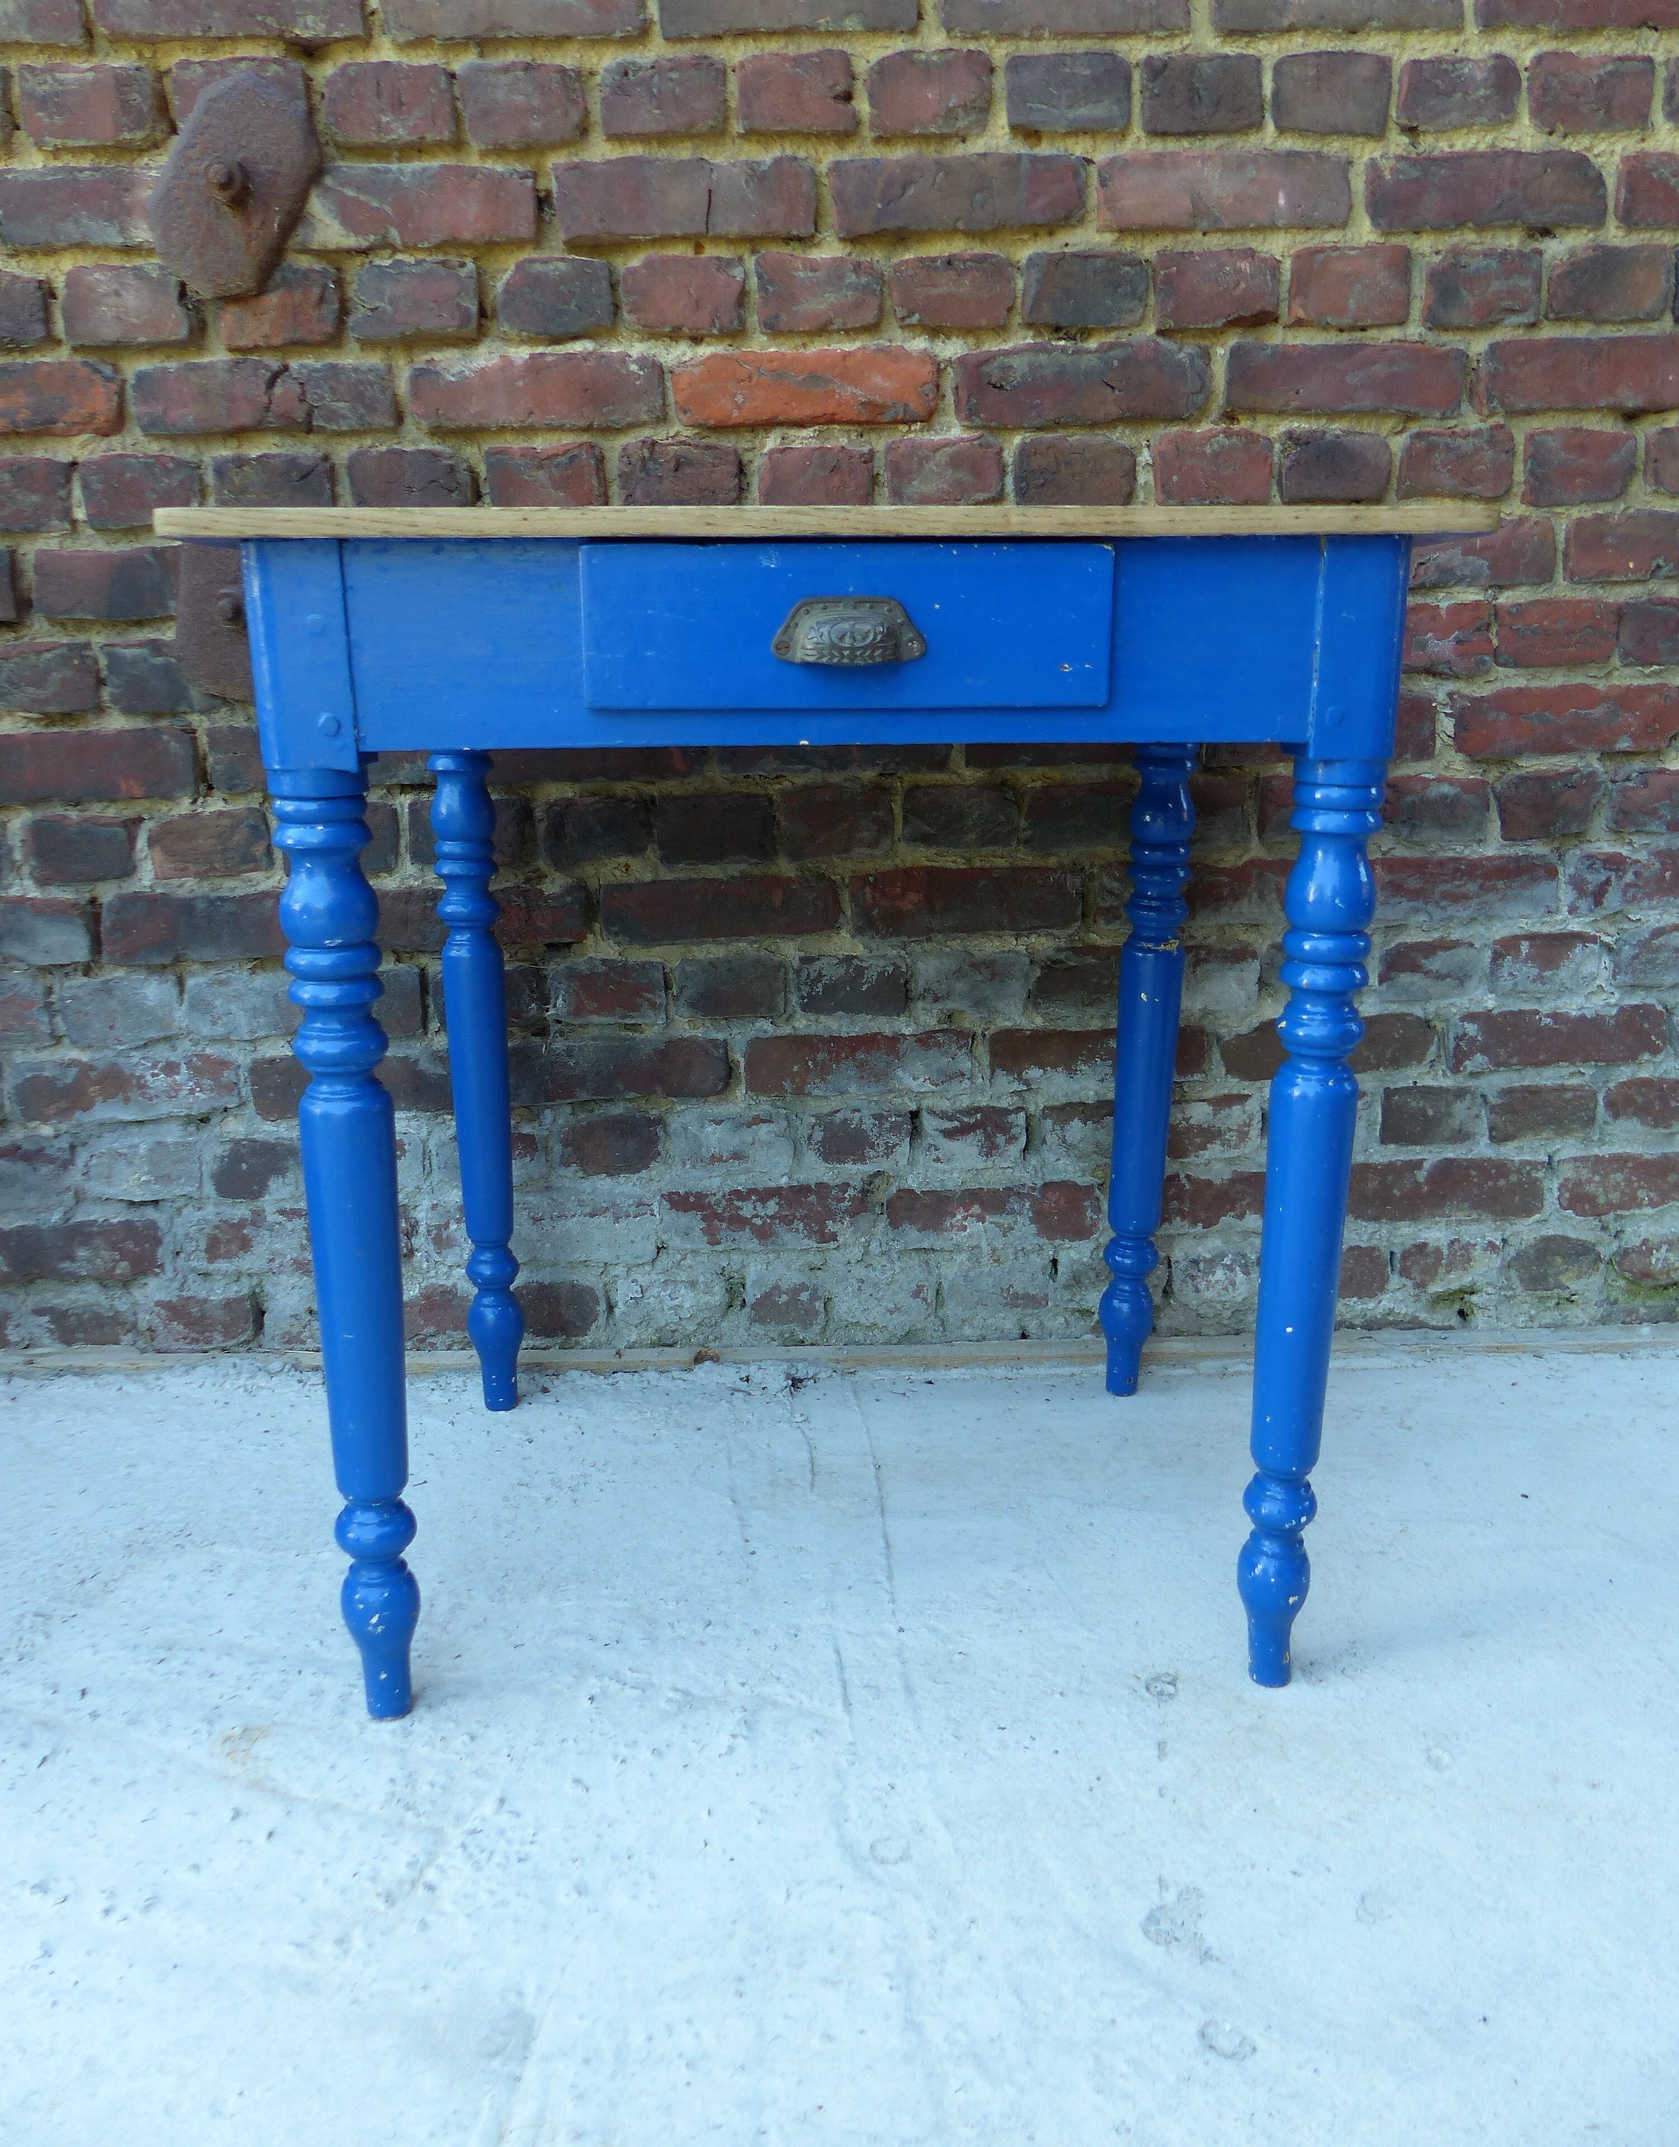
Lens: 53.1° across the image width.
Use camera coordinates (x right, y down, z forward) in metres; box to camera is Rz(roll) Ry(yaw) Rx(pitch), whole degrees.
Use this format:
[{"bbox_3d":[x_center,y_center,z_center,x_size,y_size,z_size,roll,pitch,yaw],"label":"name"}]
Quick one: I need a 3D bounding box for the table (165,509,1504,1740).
[{"bbox_3d":[-0.011,-0.004,1.258,0.712,0.750,0.578,-1,14,-2],"label":"table"}]

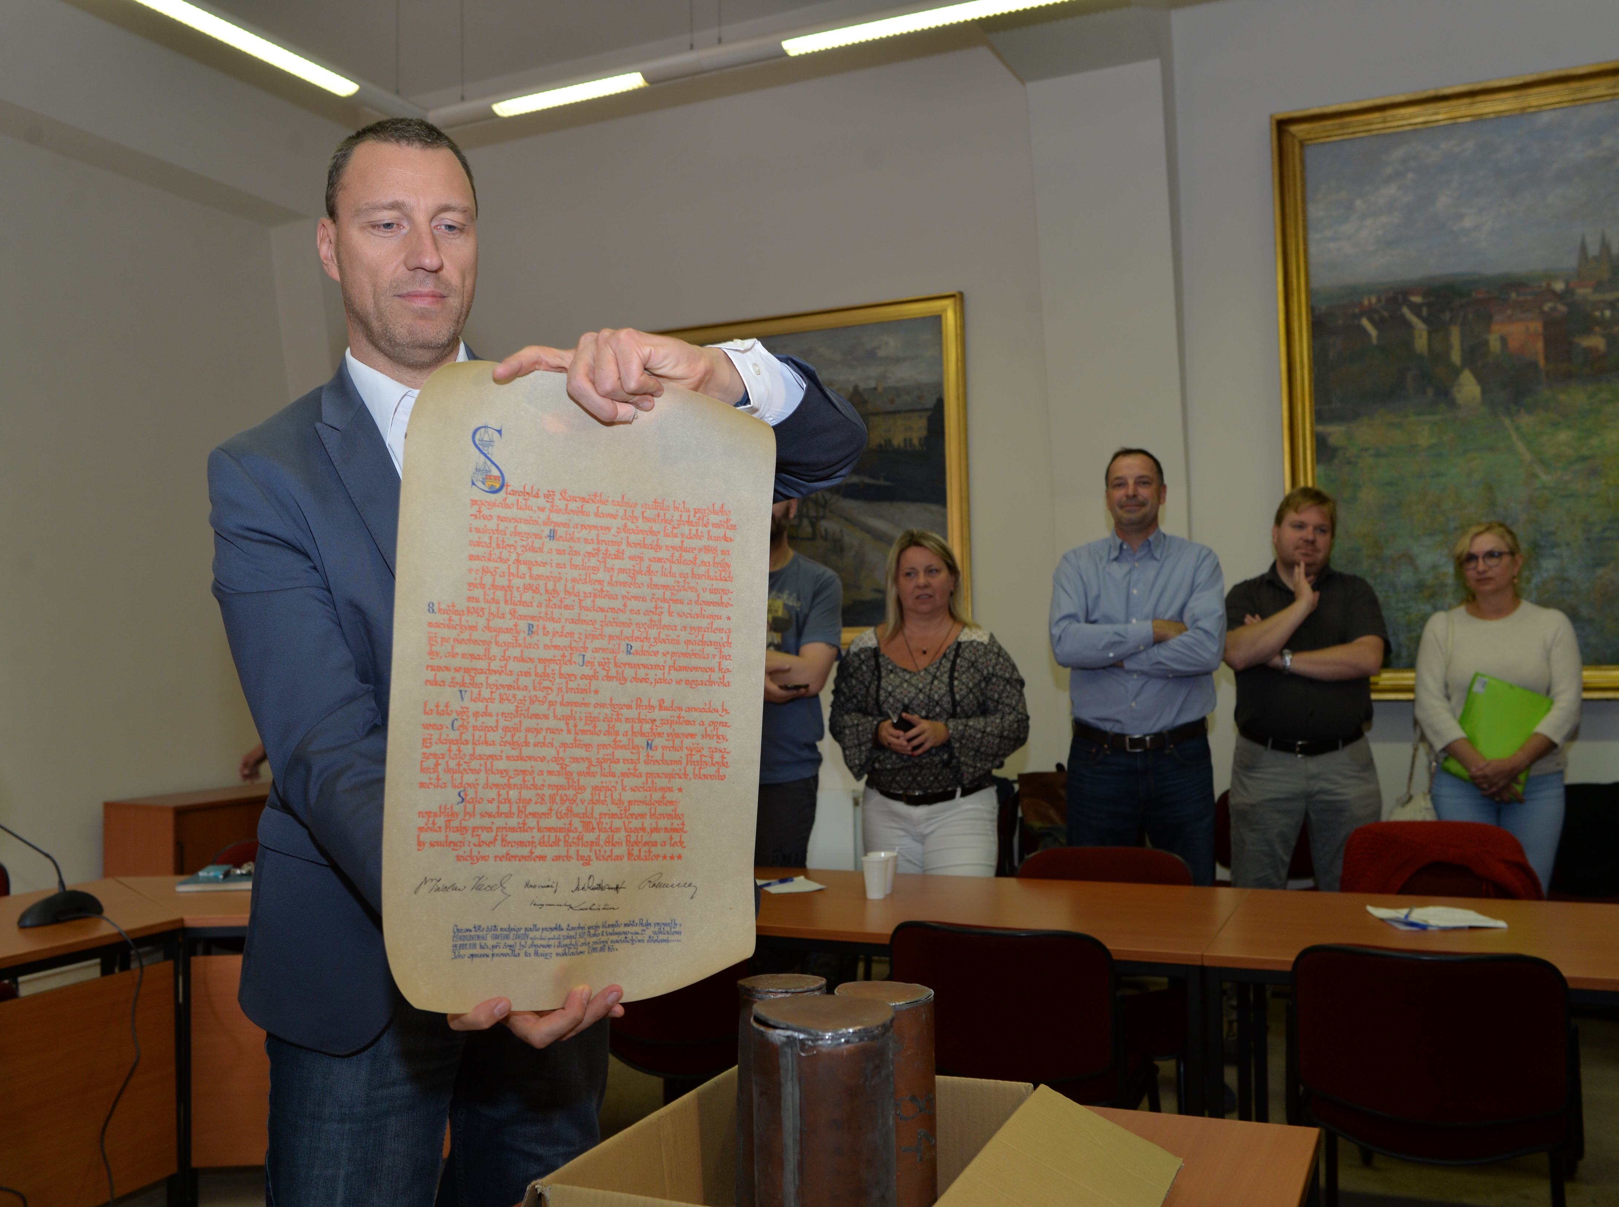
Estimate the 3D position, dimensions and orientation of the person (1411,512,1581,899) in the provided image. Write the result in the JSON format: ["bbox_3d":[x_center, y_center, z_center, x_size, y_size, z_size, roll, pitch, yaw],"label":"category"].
[{"bbox_3d":[2.088,0.576,4.258,0.460,1.660,0.340,-2,-2,29],"label":"person"}]

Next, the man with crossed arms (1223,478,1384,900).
[{"bbox_3d":[1.491,0.531,4.215,0.480,1.770,0.380,-2,-2,19],"label":"man with crossed arms"}]

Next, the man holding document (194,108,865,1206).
[{"bbox_3d":[-0.270,0.439,1.300,0.620,1.830,0.560,-1,-2,-16],"label":"man holding document"}]

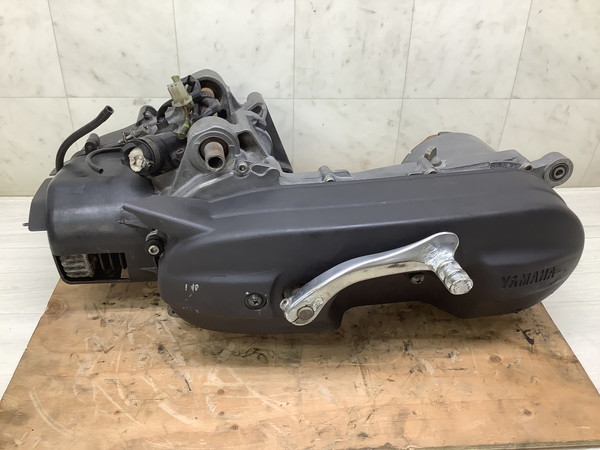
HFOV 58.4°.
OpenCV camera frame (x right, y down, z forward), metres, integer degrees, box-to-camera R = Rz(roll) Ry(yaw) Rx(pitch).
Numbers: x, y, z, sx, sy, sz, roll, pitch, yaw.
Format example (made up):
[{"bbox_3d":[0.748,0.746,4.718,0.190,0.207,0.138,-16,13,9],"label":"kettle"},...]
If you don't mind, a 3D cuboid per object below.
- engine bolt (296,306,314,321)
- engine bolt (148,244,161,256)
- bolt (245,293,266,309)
[{"bbox_3d":[0.004,0.074,0.463,0.015,0.015,0.008,-3,31,-7],"label":"engine bolt"},{"bbox_3d":[-0.132,0.022,0.487,0.010,0.010,0.007,-3,31,-7],"label":"engine bolt"},{"bbox_3d":[-0.040,0.066,0.480,0.019,0.019,0.006,-3,31,-7],"label":"bolt"}]

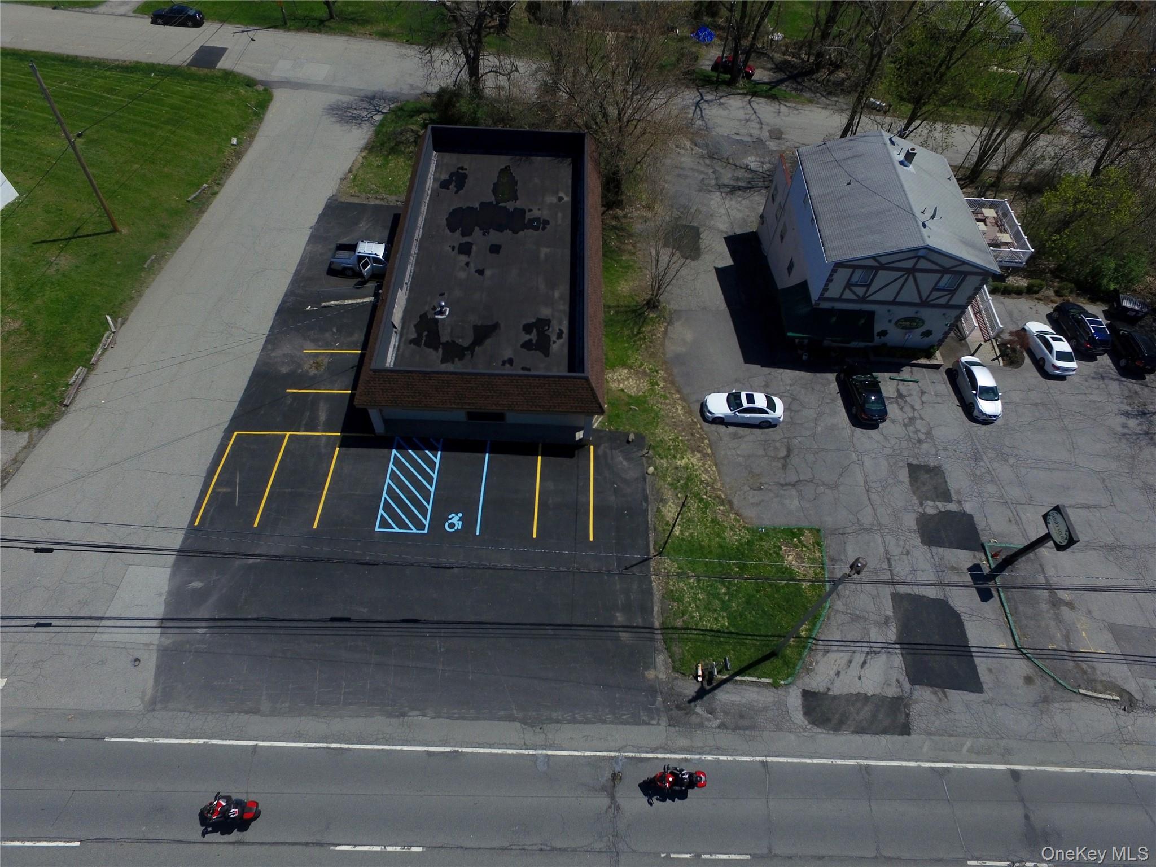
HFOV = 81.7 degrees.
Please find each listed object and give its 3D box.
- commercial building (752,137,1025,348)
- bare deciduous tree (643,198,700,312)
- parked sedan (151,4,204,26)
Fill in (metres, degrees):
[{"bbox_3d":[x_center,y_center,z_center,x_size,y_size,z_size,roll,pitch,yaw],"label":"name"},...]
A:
[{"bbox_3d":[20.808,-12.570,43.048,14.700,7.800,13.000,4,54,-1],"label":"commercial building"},{"bbox_3d":[5.496,-10.299,40.661,3.300,7.200,3.200,6,54,0],"label":"bare deciduous tree"},{"bbox_3d":[-37.613,-39.321,62.674,4.550,1.400,1.800,3,54,-2],"label":"parked sedan"}]

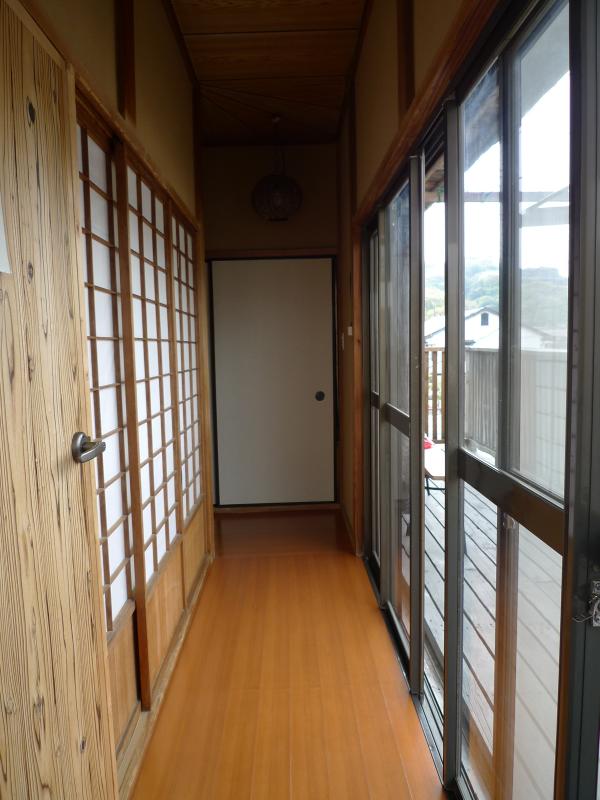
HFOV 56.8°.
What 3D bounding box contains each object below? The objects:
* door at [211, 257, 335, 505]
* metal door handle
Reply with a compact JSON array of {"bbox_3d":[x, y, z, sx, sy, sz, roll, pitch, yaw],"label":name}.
[{"bbox_3d":[-0.179,-0.121,3.945,0.911,1.827,0.080,-1,5,-1],"label":"door"},{"bbox_3d":[-0.460,0.109,1.193,0.066,0.072,0.143,-1,5,-1],"label":"metal door handle"}]

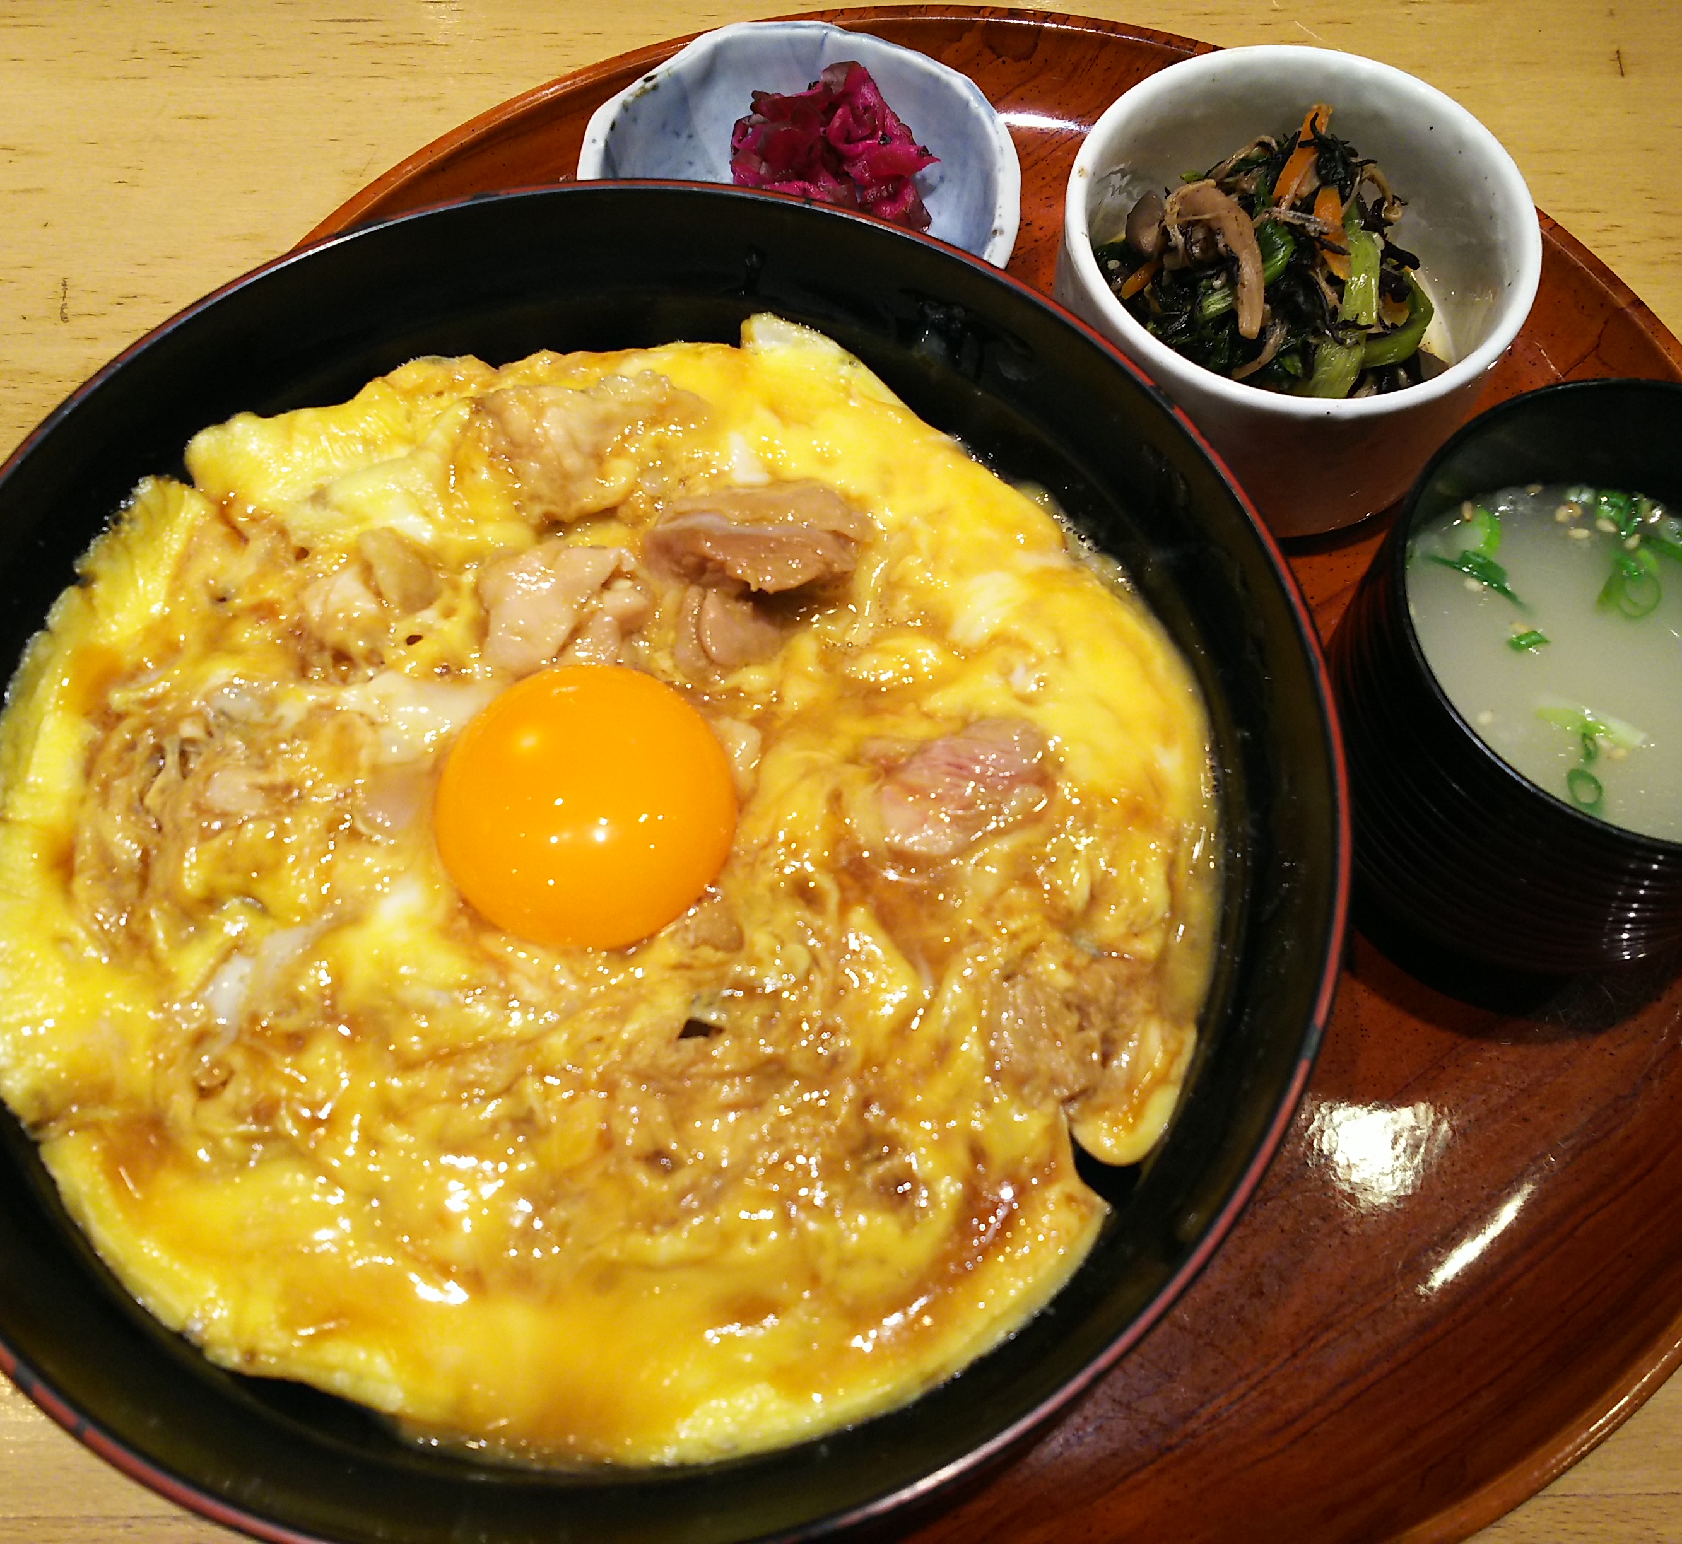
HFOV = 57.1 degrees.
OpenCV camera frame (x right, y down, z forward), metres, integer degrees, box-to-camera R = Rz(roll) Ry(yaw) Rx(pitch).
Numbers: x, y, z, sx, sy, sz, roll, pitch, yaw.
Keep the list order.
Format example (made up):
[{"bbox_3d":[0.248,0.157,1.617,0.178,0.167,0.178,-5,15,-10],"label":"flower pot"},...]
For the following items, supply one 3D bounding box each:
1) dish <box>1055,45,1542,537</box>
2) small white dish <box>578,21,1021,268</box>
[{"bbox_3d":[0.083,-0.090,0.297,0.085,0.043,0.085,0,67,0],"label":"dish"},{"bbox_3d":[-0.008,-0.106,0.309,0.085,0.030,0.085,0,67,0],"label":"small white dish"}]

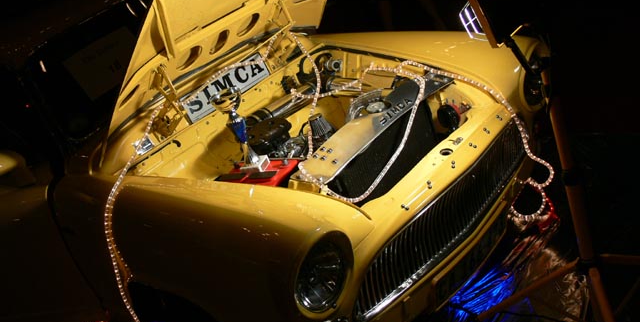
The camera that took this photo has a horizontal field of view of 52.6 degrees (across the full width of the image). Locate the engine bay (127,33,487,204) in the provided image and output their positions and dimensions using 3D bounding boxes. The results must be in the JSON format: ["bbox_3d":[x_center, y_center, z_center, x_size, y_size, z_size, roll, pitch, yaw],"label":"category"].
[{"bbox_3d":[0.022,-0.005,2.390,0.970,0.480,1.080,4,31,44],"label":"engine bay"}]

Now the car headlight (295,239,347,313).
[{"bbox_3d":[-0.015,0.290,1.647,0.100,0.185,0.185,4,31,44],"label":"car headlight"}]

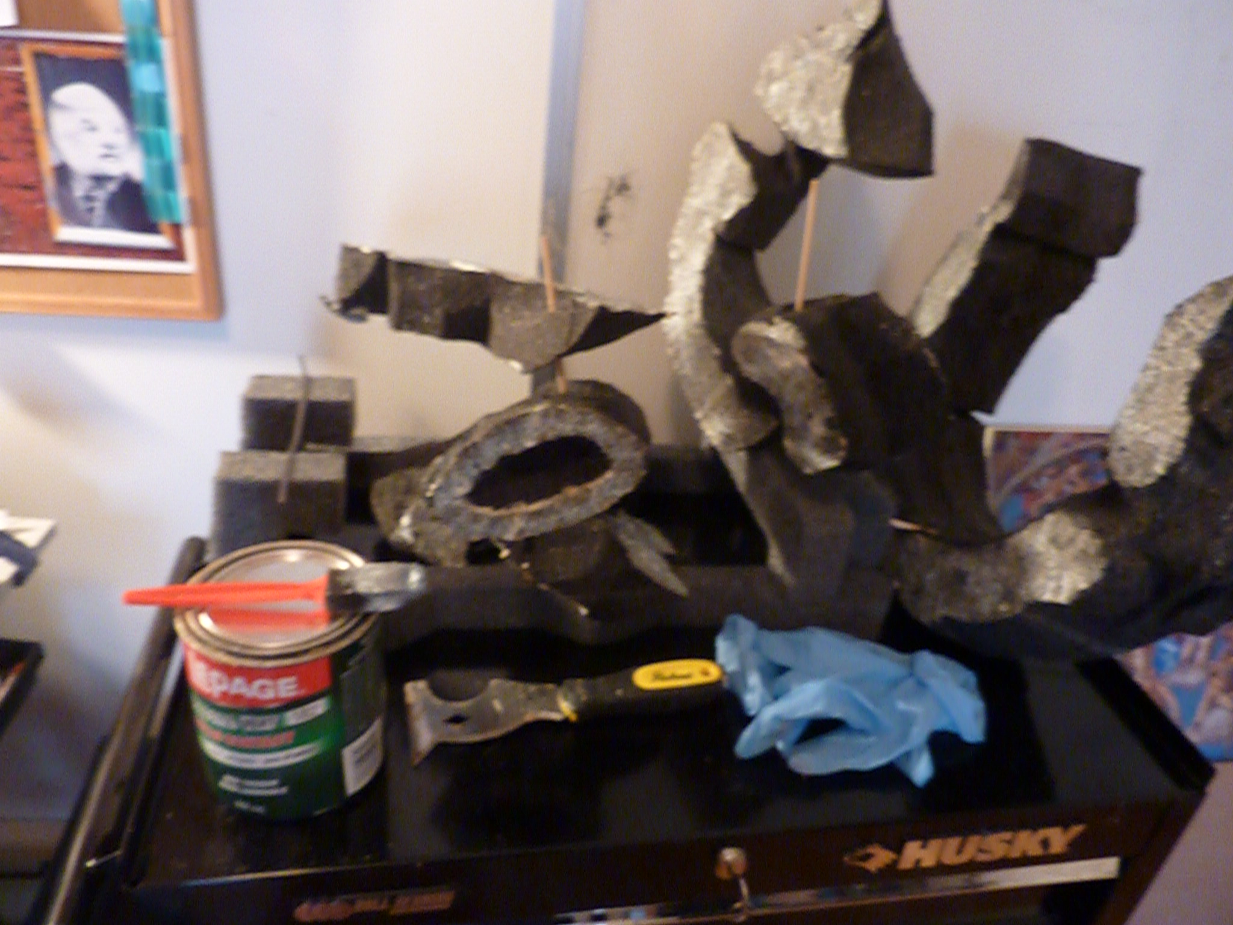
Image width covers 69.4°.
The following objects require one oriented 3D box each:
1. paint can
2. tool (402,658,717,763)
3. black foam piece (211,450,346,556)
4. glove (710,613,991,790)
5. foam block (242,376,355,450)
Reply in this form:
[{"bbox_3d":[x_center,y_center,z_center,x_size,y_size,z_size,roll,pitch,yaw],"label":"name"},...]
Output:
[{"bbox_3d":[-0.188,0.124,0.516,0.108,0.119,0.108,5,28,-3],"label":"paint can"},{"bbox_3d":[-0.026,0.155,0.587,0.217,0.027,0.072,-1,29,-14],"label":"tool"},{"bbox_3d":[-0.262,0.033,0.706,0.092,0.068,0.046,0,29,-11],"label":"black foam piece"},{"bbox_3d":[0.159,0.159,0.603,0.185,0.044,0.115,9,29,5],"label":"glove"},{"bbox_3d":[-0.280,-0.044,0.794,0.089,0.050,0.047,0,29,-11],"label":"foam block"}]

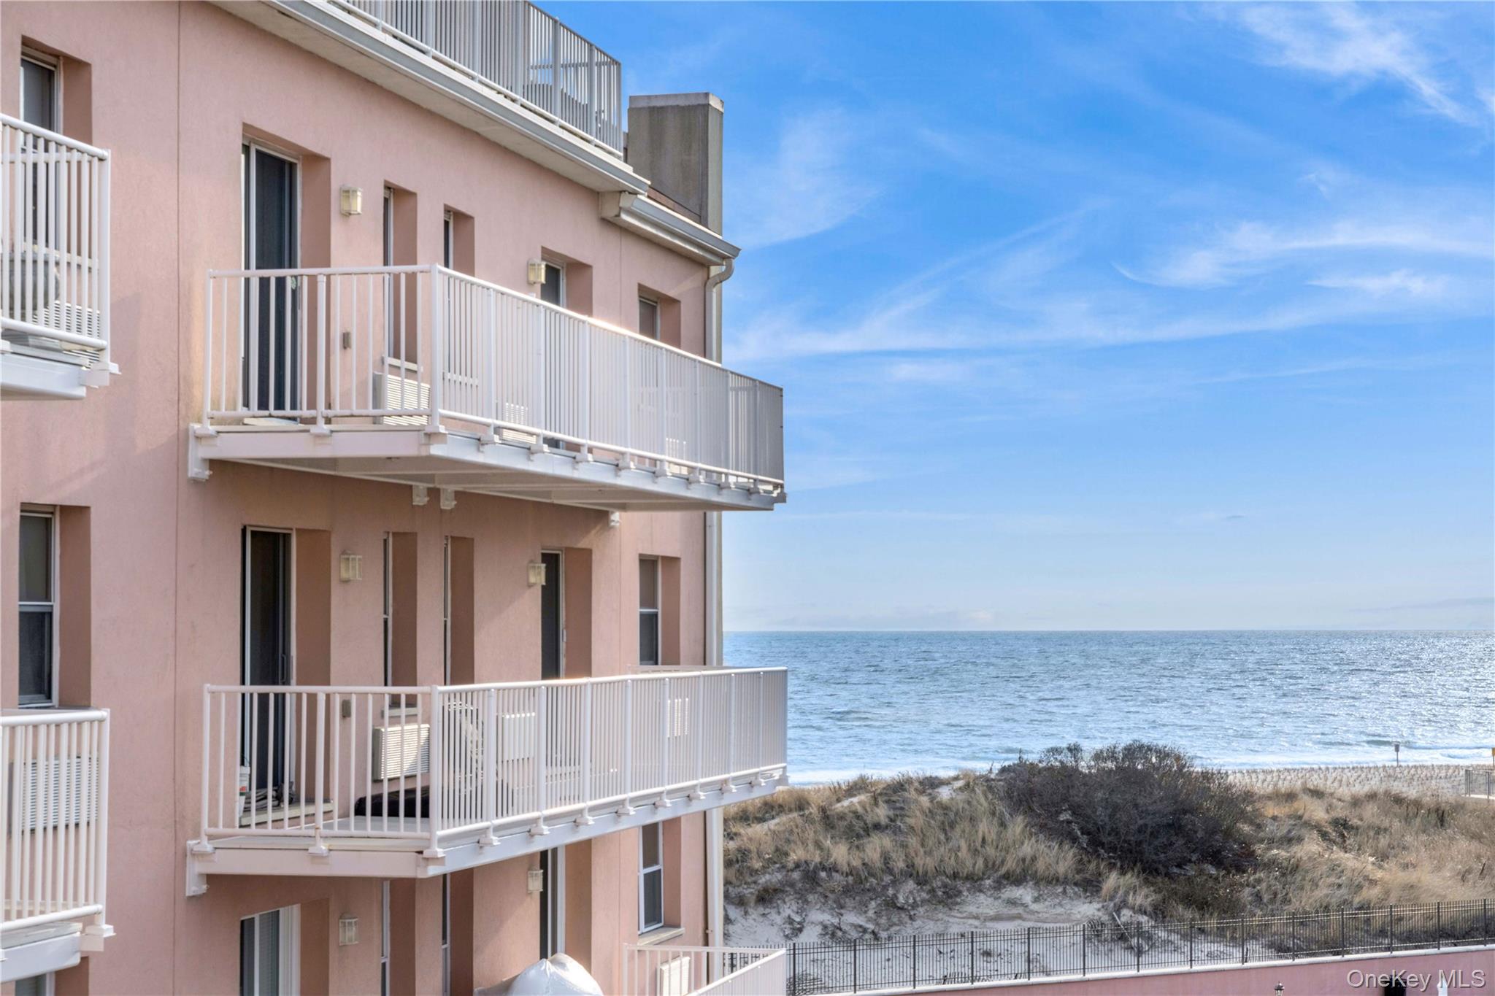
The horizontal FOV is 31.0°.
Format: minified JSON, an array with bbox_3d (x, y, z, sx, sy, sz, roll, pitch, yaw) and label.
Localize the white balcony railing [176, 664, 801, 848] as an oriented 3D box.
[{"bbox_3d":[-1.620,2.000,22.210,1.730,1.100,9.440,-1,-3,15],"label":"white balcony railing"}]

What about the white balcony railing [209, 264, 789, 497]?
[{"bbox_3d":[-1.625,-0.749,22.310,1.720,1.100,9.370,-1,-3,15],"label":"white balcony railing"}]

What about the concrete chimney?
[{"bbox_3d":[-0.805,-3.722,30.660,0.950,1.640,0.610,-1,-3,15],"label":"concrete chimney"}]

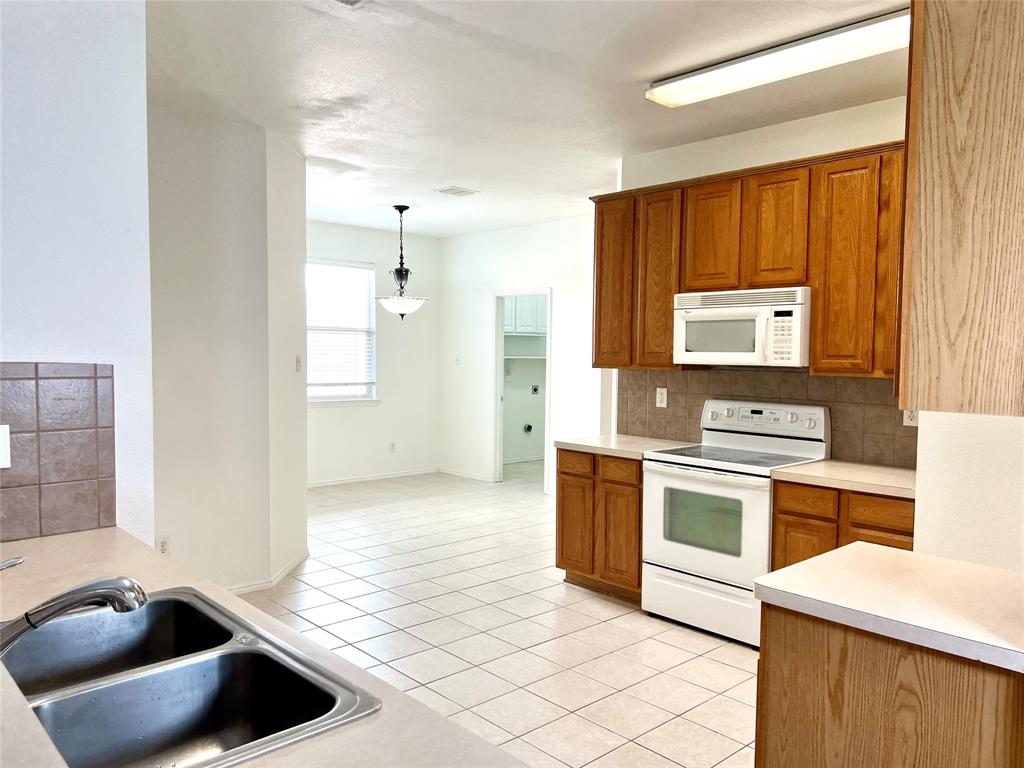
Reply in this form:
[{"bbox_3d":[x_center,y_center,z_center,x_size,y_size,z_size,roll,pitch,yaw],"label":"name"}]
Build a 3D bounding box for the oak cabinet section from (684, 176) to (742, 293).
[{"bbox_3d":[1.218,-0.815,4.311,0.323,0.594,0.360,-2,4,-42],"label":"oak cabinet section"}]

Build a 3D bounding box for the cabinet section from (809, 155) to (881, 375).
[{"bbox_3d":[1.700,-0.569,3.792,0.323,1.030,0.325,-2,4,-42],"label":"cabinet section"}]

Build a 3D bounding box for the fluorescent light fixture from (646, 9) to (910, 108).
[{"bbox_3d":[1.134,-1.359,3.232,0.250,0.090,1.240,-2,4,-43],"label":"fluorescent light fixture"}]

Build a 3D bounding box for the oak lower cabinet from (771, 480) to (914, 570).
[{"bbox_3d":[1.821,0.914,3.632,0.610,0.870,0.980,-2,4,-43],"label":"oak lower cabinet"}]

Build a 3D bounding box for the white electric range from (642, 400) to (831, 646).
[{"bbox_3d":[1.210,0.718,4.229,0.680,1.190,0.760,-2,4,-43],"label":"white electric range"}]

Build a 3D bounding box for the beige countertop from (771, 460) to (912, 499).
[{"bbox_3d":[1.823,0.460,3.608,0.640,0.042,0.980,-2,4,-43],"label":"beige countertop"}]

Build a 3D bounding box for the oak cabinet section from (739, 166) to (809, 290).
[{"bbox_3d":[1.464,-0.800,4.042,0.323,0.594,0.370,-2,4,-42],"label":"oak cabinet section"}]

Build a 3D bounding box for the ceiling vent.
[{"bbox_3d":[-0.447,-1.556,6.258,0.290,0.020,0.250,-2,4,-43],"label":"ceiling vent"}]

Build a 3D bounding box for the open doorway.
[{"bbox_3d":[0.117,0.088,8.083,0.130,2.060,0.830,-2,4,-43],"label":"open doorway"}]

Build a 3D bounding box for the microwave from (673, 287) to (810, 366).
[{"bbox_3d":[1.340,-0.302,4.275,0.410,0.405,0.763,-2,4,-43],"label":"microwave"}]

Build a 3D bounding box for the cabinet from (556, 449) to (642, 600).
[{"bbox_3d":[0.732,0.844,4.817,0.610,0.870,0.680,-2,4,-43],"label":"cabinet"}]

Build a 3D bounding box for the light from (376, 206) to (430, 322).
[{"bbox_3d":[-0.999,-1.090,6.960,0.490,1.030,0.490,1,3,0],"label":"light"}]

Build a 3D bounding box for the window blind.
[{"bbox_3d":[-1.847,-0.559,8.103,0.920,1.460,0.060,-2,4,-43],"label":"window blind"}]

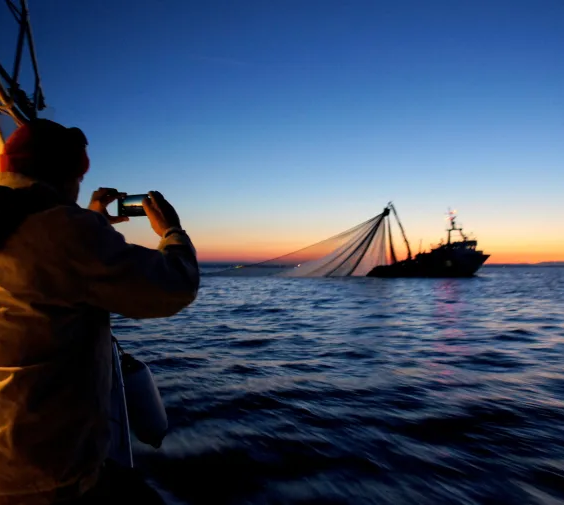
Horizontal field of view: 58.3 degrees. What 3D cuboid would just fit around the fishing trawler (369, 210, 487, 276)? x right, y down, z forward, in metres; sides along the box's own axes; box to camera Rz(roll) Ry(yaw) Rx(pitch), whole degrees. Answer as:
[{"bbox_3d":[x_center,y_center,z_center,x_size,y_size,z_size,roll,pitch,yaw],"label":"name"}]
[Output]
[{"bbox_3d":[30.200,-2.200,105.000,25.000,14.600,7.400,0,-1,10],"label":"fishing trawler"}]

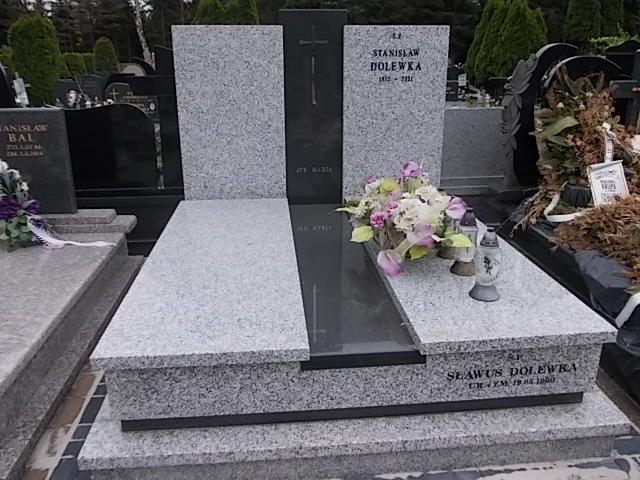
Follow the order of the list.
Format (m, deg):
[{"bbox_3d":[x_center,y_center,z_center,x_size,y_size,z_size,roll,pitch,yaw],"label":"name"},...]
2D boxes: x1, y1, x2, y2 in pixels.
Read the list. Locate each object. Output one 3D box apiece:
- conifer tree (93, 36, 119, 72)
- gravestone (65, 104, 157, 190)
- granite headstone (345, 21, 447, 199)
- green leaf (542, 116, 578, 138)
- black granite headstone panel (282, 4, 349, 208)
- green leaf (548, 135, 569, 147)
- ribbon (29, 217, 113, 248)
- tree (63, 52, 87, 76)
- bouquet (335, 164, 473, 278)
[{"bbox_3d":[-6.000,-4.303,14.892,0.850,2.903,0.850,-2,16,-5],"label":"conifer tree"},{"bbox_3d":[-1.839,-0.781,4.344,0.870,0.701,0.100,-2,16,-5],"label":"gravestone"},{"bbox_3d":[0.486,-0.837,3.448,0.677,1.084,0.100,-2,16,-5],"label":"granite headstone"},{"bbox_3d":[1.599,-0.748,3.443,0.240,0.140,0.100,-2,16,-5],"label":"green leaf"},{"bbox_3d":[-0.039,-0.846,3.414,0.418,1.218,0.120,-2,16,-5],"label":"black granite headstone panel"},{"bbox_3d":[1.589,-0.666,3.465,0.140,0.060,0.070,-2,16,-5],"label":"green leaf"},{"bbox_3d":[-1.664,-0.059,3.466,0.535,0.200,0.180,-2,16,-5],"label":"ribbon"},{"bbox_3d":[-6.885,-4.070,14.868,0.800,2.480,0.800,-2,16,-5],"label":"tree"},{"bbox_3d":[0.406,-0.150,2.531,0.580,0.424,0.500,-2,16,-5],"label":"bouquet"}]

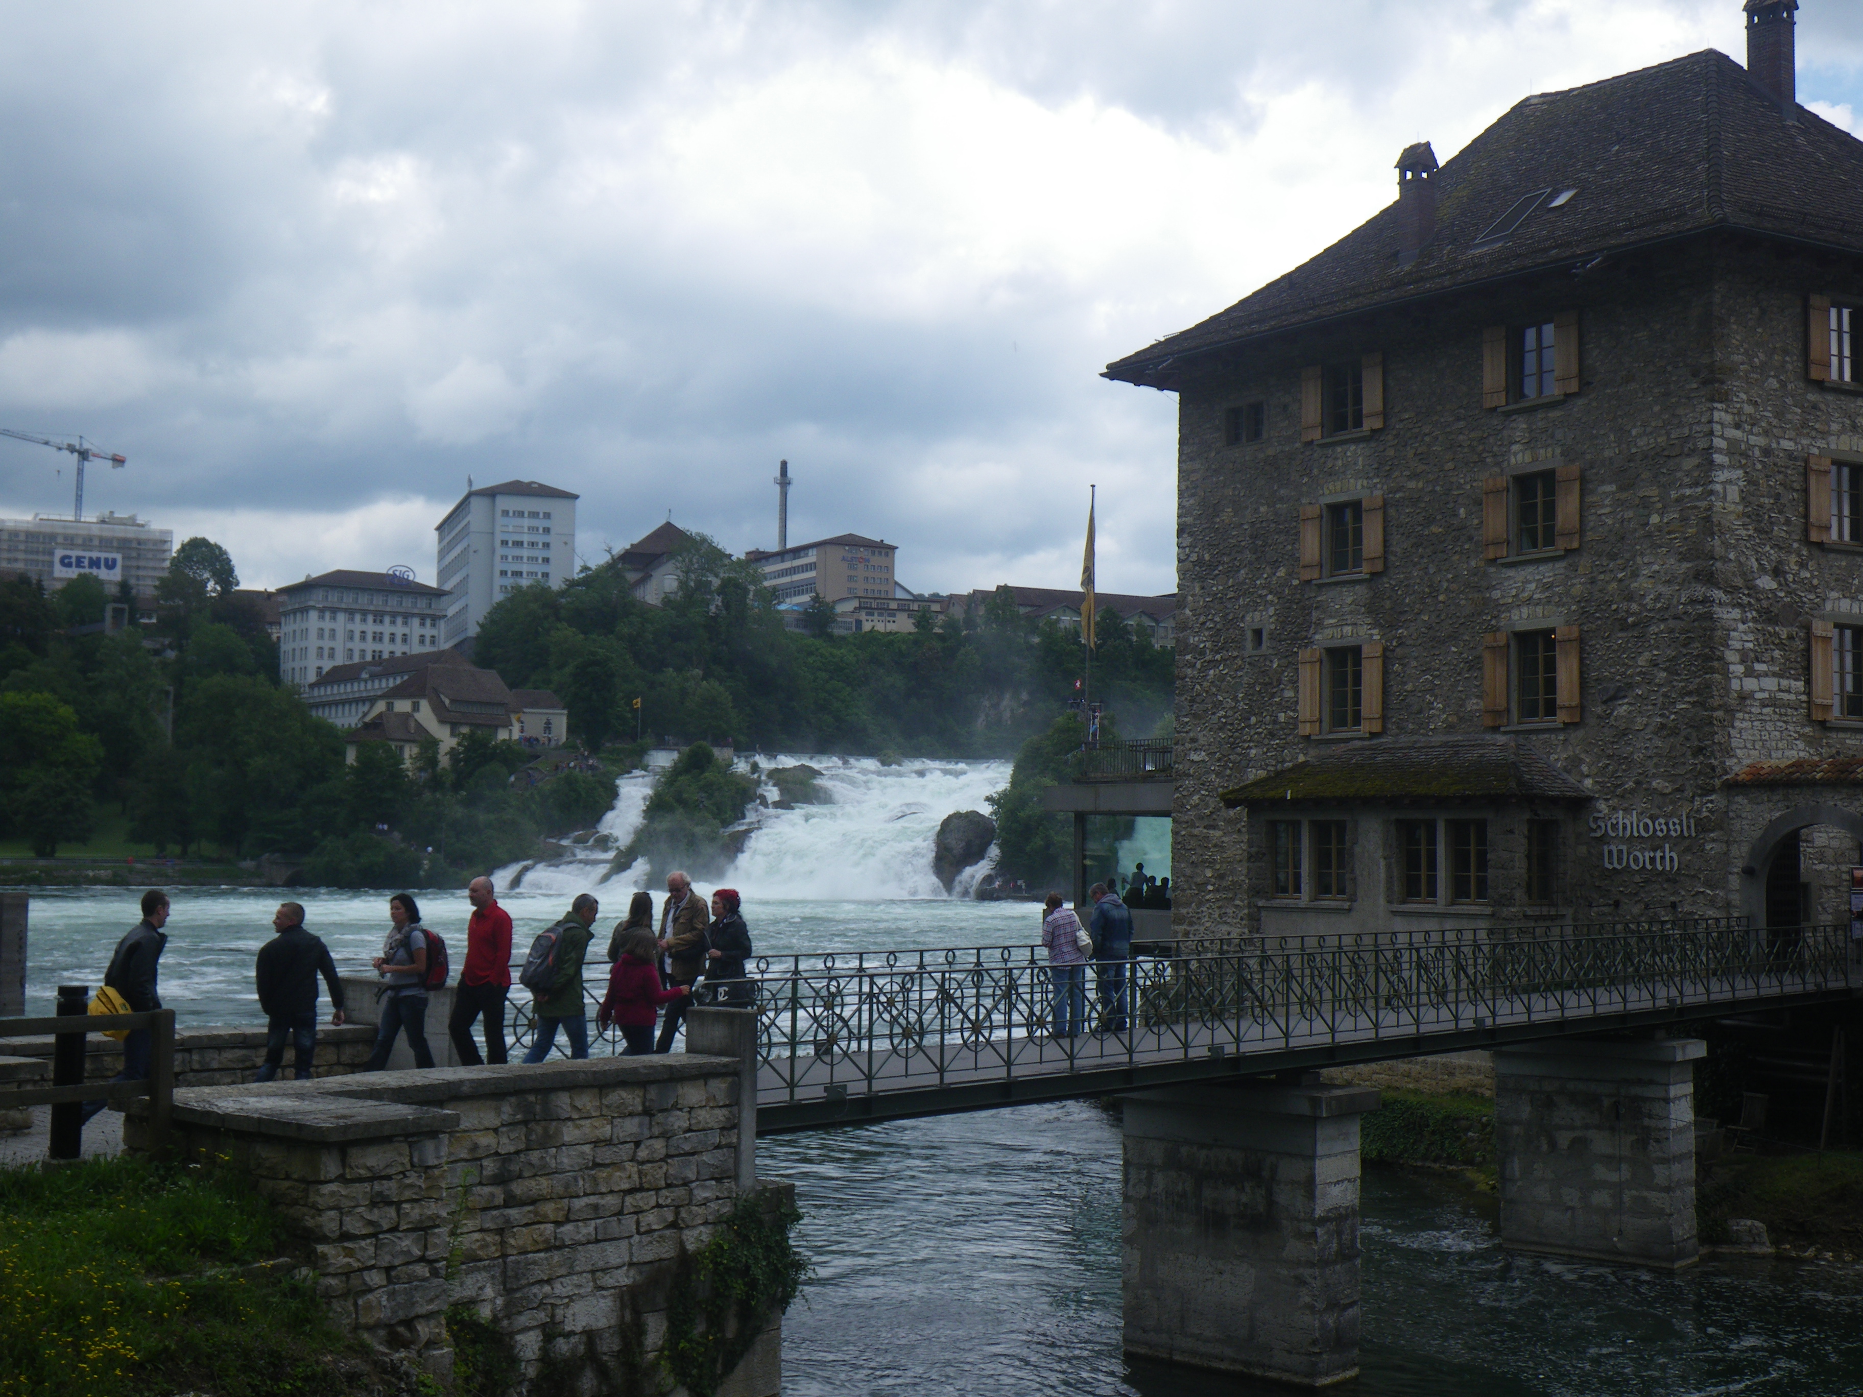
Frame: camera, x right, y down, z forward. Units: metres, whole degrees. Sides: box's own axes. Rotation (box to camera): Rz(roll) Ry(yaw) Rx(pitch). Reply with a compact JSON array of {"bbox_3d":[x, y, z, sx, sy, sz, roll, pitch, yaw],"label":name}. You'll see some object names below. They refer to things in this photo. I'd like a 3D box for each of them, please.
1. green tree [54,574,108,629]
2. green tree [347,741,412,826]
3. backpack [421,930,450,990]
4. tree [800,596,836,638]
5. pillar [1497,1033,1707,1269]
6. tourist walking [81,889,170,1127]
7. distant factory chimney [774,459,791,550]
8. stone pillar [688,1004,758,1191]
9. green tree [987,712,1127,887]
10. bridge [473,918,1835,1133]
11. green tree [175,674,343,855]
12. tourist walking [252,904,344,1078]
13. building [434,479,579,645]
[{"bbox_3d":[-150.547,-17.128,400.000,9.500,10.000,9.500,1,-4,0],"label":"green tree"},{"bbox_3d":[-74.433,11.784,305.000,8.840,11.980,8.400,1,-4,-14],"label":"green tree"},{"bbox_3d":[-3.766,1.982,17.150,0.220,0.470,0.300,3,-5,-28],"label":"backpack"},{"bbox_3d":[-25.287,-18.226,510.000,8.210,9.850,7.800,1,-4,-3],"label":"tree"},{"bbox_3d":[9.885,6.591,33.525,2.951,3.183,1.014,-3,-6,41],"label":"pillar"},{"bbox_3d":[-5.784,2.227,16.200,0.600,1.700,0.500,2,-4,-25],"label":"tourist walking"},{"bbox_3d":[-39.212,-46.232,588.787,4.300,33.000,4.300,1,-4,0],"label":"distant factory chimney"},{"bbox_3d":[-1.706,3.214,18.177,0.630,1.409,0.184,-3,-6,41],"label":"stone pillar"},{"bbox_3d":[15.948,13.074,288.000,17.990,22.620,15.000,0,-4,3],"label":"green tree"},{"bbox_3d":[5.815,3.796,29.361,2.800,1.300,26.650,-3,-5,41],"label":"bridge"},{"bbox_3d":[-84.784,8.442,285.000,21.100,22.940,20.050,2,-4,-17],"label":"green tree"},{"bbox_3d":[-4.770,2.391,16.937,0.620,1.710,0.430,3,-5,-30],"label":"tourist walking"},{"bbox_3d":[-96.127,-25.841,508.814,23.095,38.000,45.000,2,-4,-20],"label":"building"}]

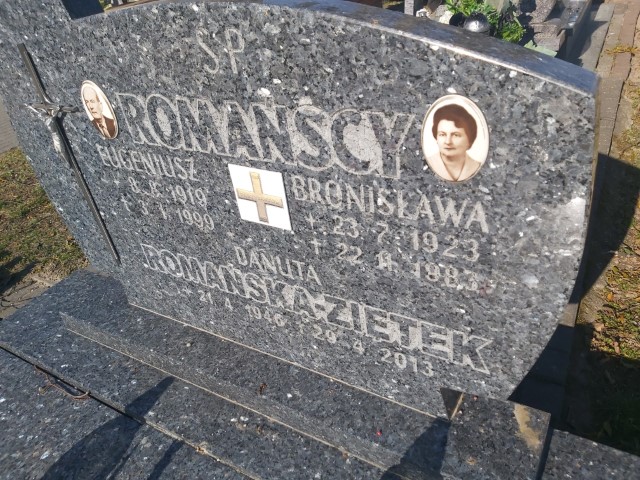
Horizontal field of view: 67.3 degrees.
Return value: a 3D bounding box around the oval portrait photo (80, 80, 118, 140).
[{"bbox_3d":[-0.540,-0.316,1.178,0.109,0.150,0.010,12,38,27],"label":"oval portrait photo"}]

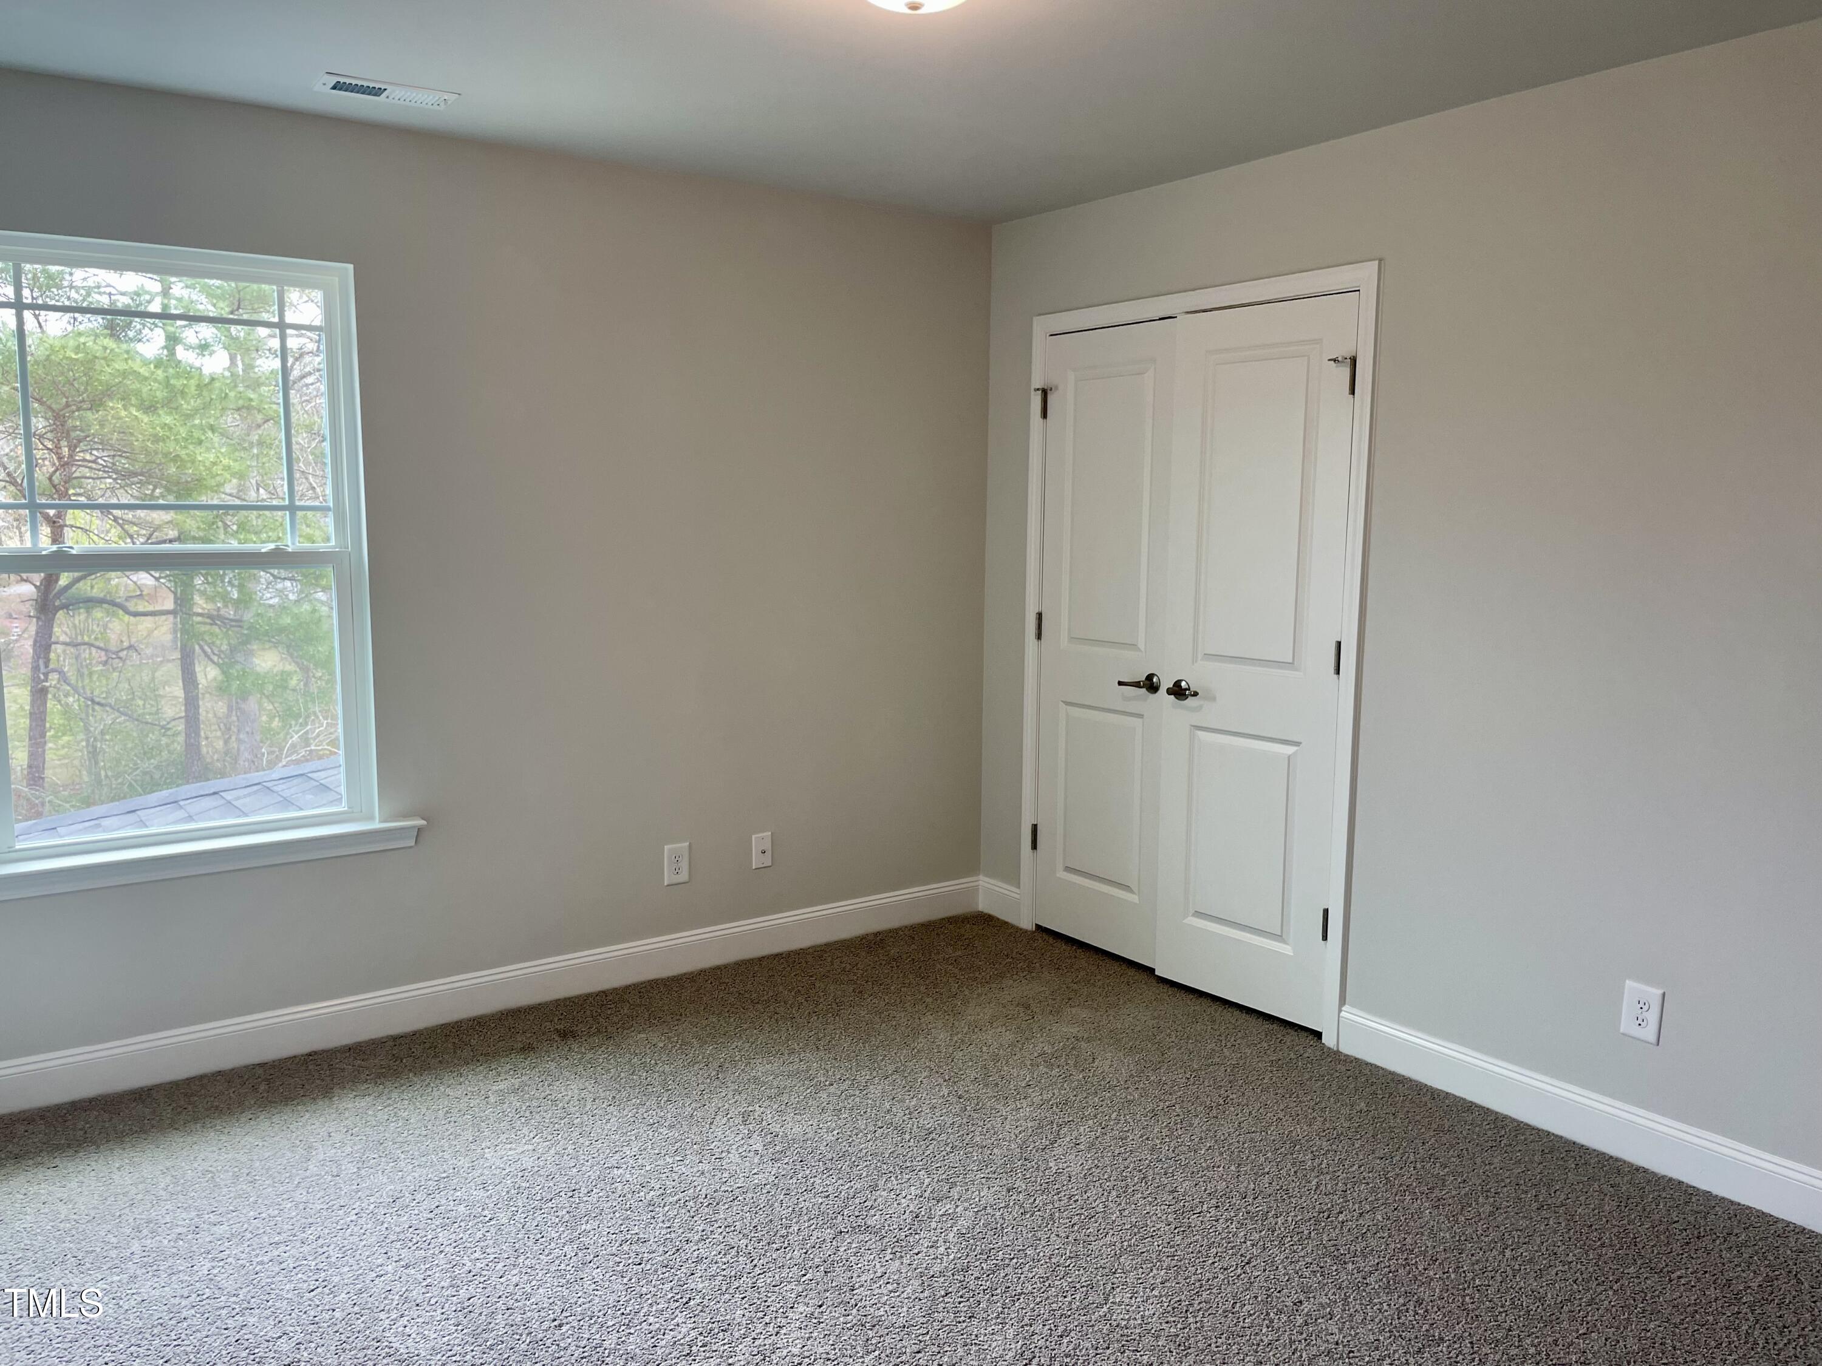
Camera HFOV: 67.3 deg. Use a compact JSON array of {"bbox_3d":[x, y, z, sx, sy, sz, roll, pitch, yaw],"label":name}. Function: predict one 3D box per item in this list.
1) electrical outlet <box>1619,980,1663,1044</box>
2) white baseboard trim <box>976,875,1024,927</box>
[{"bbox_3d":[1.653,0.745,3.088,0.009,0.126,0.082,-5,9,-35],"label":"electrical outlet"},{"bbox_3d":[0.330,0.790,4.951,0.016,0.137,0.233,-5,9,-35],"label":"white baseboard trim"}]

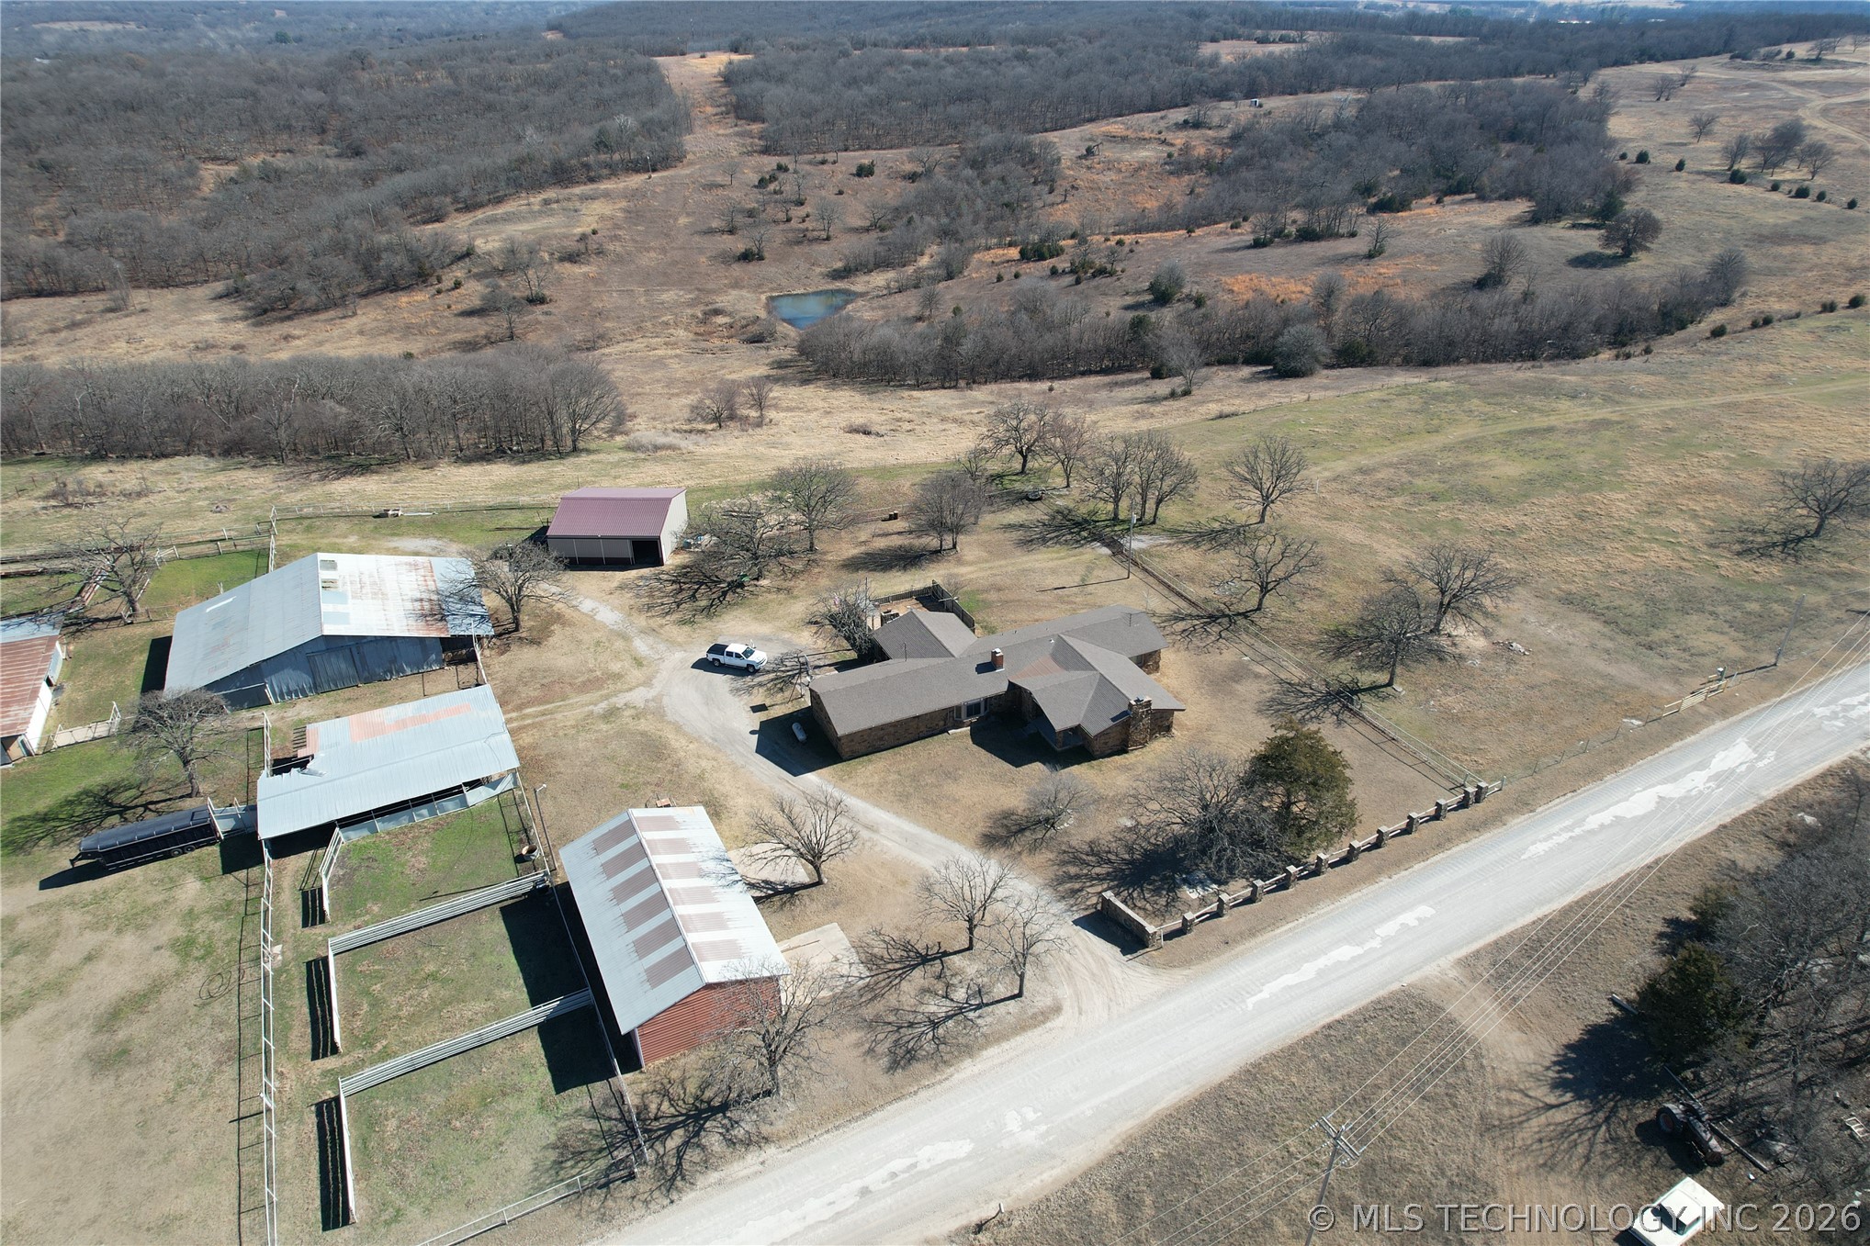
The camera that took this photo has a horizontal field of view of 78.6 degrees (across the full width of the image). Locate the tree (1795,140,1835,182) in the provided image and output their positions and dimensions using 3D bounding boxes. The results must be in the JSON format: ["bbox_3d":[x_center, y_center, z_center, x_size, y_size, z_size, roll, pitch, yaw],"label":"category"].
[{"bbox_3d":[261.039,-137.641,339.514,9.680,11.220,9.680,19,35,31],"label":"tree"}]

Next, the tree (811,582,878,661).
[{"bbox_3d":[-8.548,-0.228,109.137,6.380,7.970,6.060,0,31,0],"label":"tree"}]

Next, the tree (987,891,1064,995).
[{"bbox_3d":[5.444,21.045,73.279,5.570,8.280,5.570,2,30,5],"label":"tree"}]

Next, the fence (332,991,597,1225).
[{"bbox_3d":[-26.962,28.110,67.824,14.800,1.480,9.010,-15,34,-24],"label":"fence"}]

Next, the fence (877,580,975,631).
[{"bbox_3d":[-1.183,-1.344,119.293,7.440,1.800,9.310,-13,32,-21],"label":"fence"}]

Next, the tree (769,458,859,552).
[{"bbox_3d":[-13.790,-13.110,129.990,10.100,10.820,9.790,-4,30,-6],"label":"tree"}]

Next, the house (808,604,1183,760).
[{"bbox_3d":[5.954,5.017,102.985,33.070,5.350,22.970,-13,33,-21],"label":"house"}]

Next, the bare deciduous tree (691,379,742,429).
[{"bbox_3d":[-33.257,-33.202,173.908,7.640,7.640,7.640,-6,30,-10],"label":"bare deciduous tree"}]

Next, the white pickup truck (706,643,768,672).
[{"bbox_3d":[-18.954,3.221,109.235,5.840,1.880,2.050,7,32,12],"label":"white pickup truck"}]

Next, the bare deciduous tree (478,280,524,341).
[{"bbox_3d":[-86.692,-62.644,228.898,9.000,11.800,9.000,0,30,0],"label":"bare deciduous tree"}]

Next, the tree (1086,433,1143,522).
[{"bbox_3d":[22.000,-17.430,138.592,7.200,11.000,7.200,0,30,0],"label":"tree"}]

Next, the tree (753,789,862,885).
[{"bbox_3d":[-9.362,16.113,82.910,7.870,7.540,7.870,-4,30,-7],"label":"tree"}]

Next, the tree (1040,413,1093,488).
[{"bbox_3d":[16.810,-21.810,146.030,6.880,9.770,6.680,3,30,6],"label":"tree"}]

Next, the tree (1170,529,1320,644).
[{"bbox_3d":[33.940,-5.120,117.370,10.910,8.790,10.590,9,31,16],"label":"tree"}]

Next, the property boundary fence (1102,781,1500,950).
[{"bbox_3d":[28.833,17.193,87.395,36.220,1.600,4.270,-15,33,-24],"label":"property boundary fence"}]

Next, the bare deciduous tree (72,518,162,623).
[{"bbox_3d":[-84.988,-5.758,119.178,7.690,10.790,7.310,-22,36,-33],"label":"bare deciduous tree"}]

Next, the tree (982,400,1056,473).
[{"bbox_3d":[10.892,-24.554,151.384,9.620,10.240,9.620,2,30,4],"label":"tree"}]

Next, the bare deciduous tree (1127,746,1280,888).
[{"bbox_3d":[20.479,14.214,85.937,11.400,8.200,11.400,0,30,0],"label":"bare deciduous tree"}]

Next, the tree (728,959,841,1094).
[{"bbox_3d":[-8.600,23.520,65.500,6.310,10.620,6.120,-6,30,-9],"label":"tree"}]

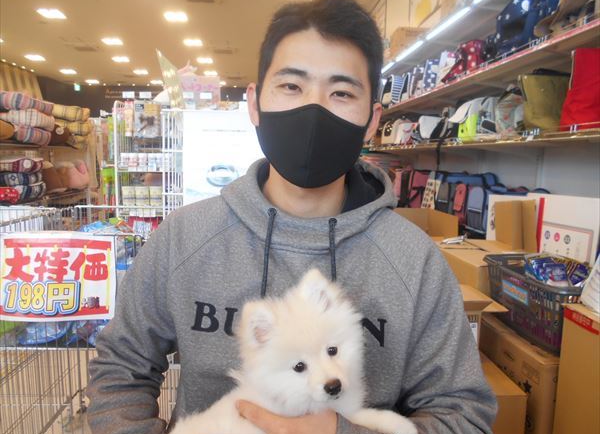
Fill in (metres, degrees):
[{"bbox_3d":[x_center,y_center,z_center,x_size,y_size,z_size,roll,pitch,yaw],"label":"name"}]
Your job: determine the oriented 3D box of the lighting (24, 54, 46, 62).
[{"bbox_3d":[-6.401,-3.836,10.906,0.360,0.070,0.450,0,7,-4],"label":"lighting"}]

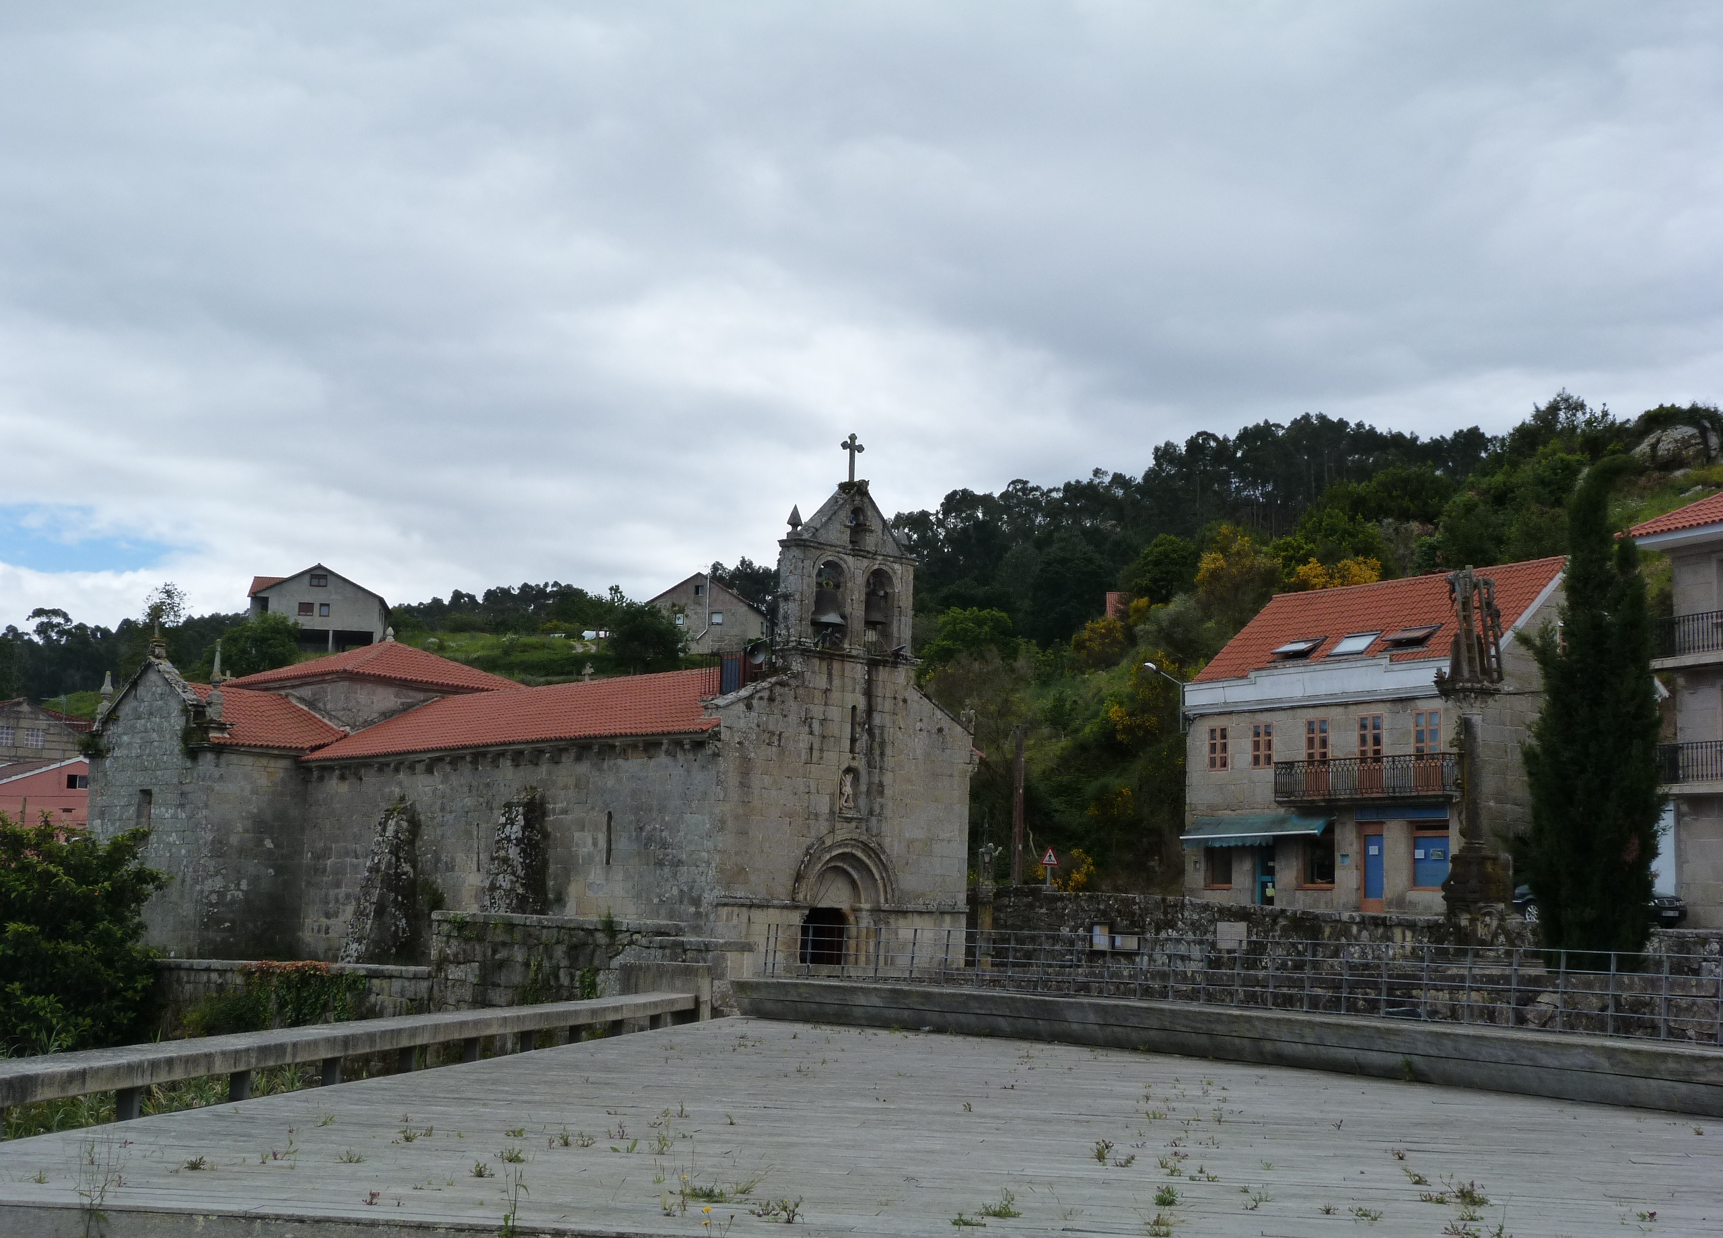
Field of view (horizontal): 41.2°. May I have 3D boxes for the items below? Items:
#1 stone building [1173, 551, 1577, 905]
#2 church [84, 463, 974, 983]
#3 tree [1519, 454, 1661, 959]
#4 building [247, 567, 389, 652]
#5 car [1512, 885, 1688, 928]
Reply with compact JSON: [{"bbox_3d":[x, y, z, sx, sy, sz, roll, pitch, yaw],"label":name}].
[{"bbox_3d":[16.306,3.728,68.132,8.179,10.046,11.927,6,-9,-32],"label":"stone building"},{"bbox_3d":[-11.072,4.161,71.985,30.600,13.700,16.900,-6,-10,44],"label":"church"},{"bbox_3d":[12.649,1.701,39.569,2.450,8.782,2.450,-1,-8,18],"label":"tree"},{"bbox_3d":[-47.577,0.120,202.951,11.600,8.500,11.000,3,-8,-8],"label":"building"},{"bbox_3d":[18.689,7.003,58.092,1.780,1.430,4.700,6,-9,-30],"label":"car"}]

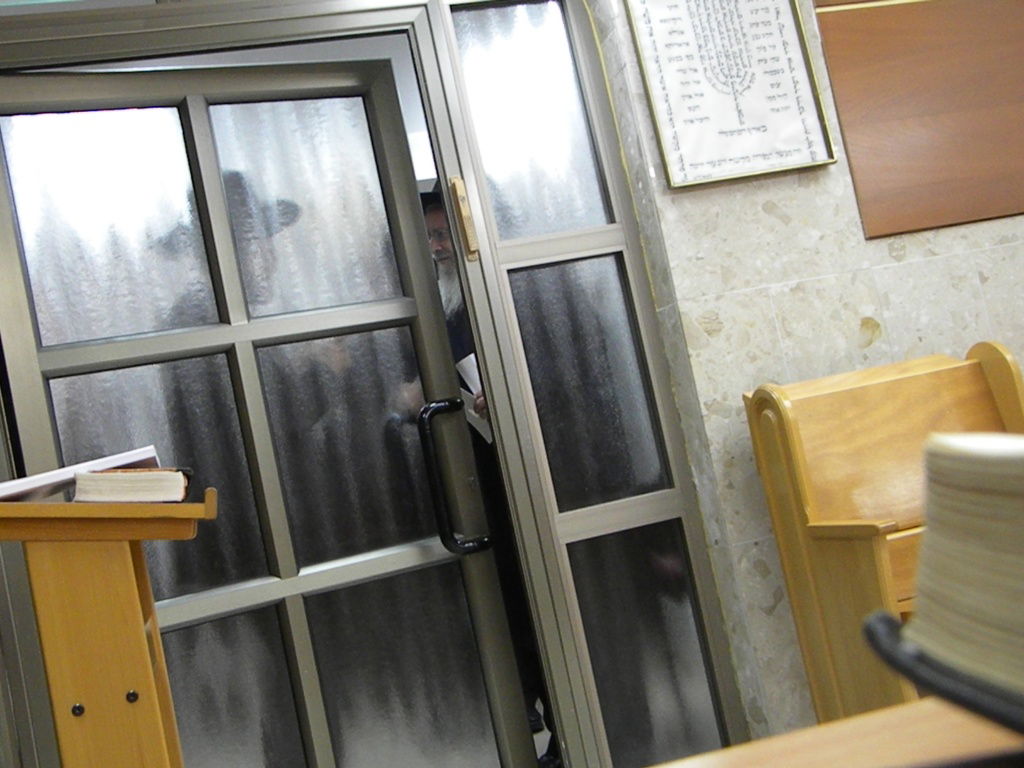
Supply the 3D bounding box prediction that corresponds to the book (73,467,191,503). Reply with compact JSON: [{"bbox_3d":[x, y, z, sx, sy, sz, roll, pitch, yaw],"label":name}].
[{"bbox_3d":[-0.503,0.141,1.618,0.141,0.042,0.205,2,-8,-15],"label":"book"}]

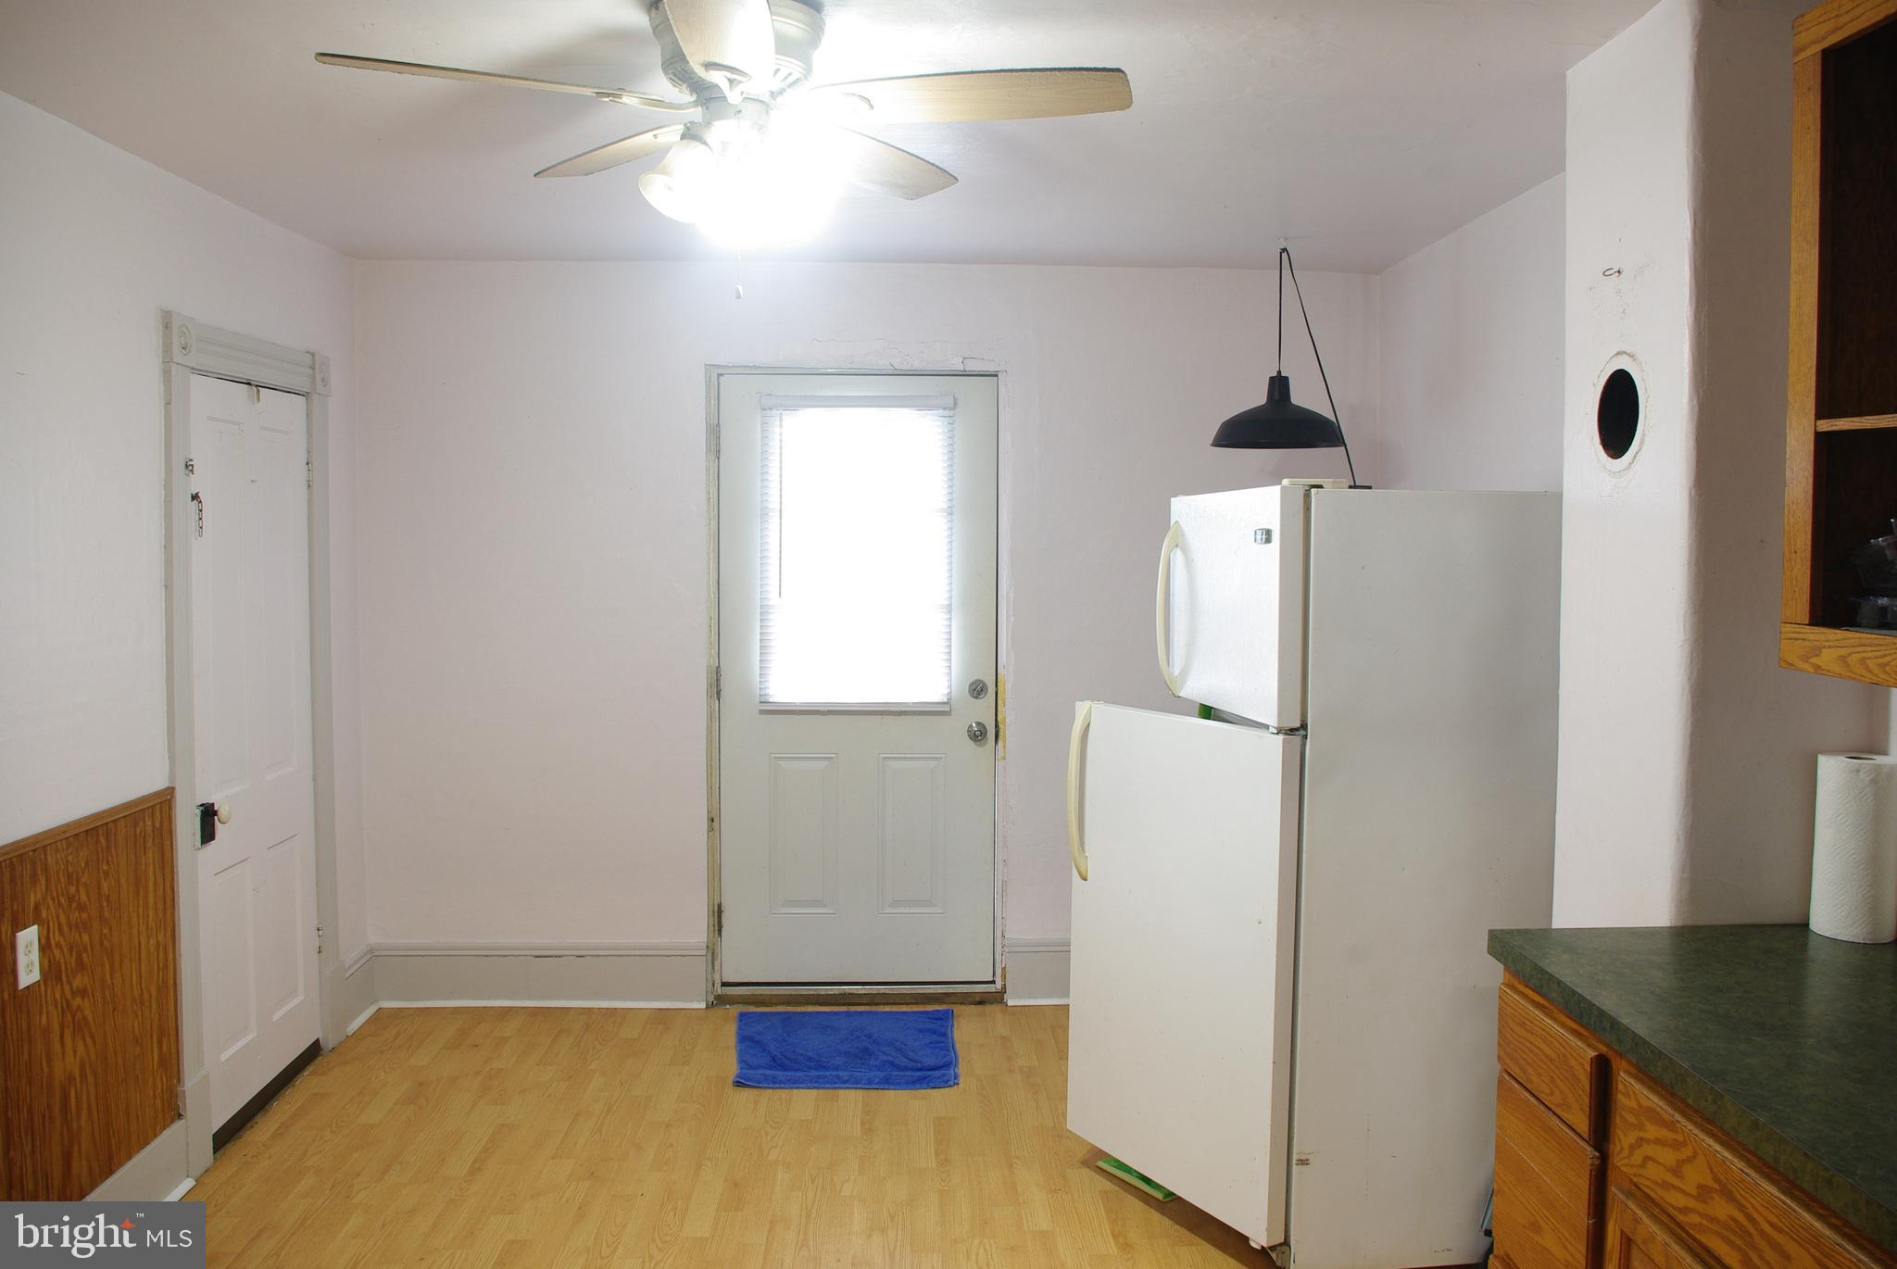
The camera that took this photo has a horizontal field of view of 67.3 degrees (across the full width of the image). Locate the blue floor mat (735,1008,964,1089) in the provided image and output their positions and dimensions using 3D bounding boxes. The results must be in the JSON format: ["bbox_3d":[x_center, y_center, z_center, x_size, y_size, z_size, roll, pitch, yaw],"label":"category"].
[{"bbox_3d":[-0.308,1.261,4.372,0.665,0.018,0.650,0,4,-2],"label":"blue floor mat"}]

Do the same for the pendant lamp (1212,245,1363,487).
[{"bbox_3d":[0.969,-0.764,4.076,0.423,0.686,0.390,0,4,-2],"label":"pendant lamp"}]

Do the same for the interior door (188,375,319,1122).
[{"bbox_3d":[-1.897,0.288,3.911,0.045,1.925,0.700,0,4,-2],"label":"interior door"}]

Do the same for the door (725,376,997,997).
[{"bbox_3d":[-0.296,0.161,4.739,0.914,2.025,0.050,0,4,-2],"label":"door"}]

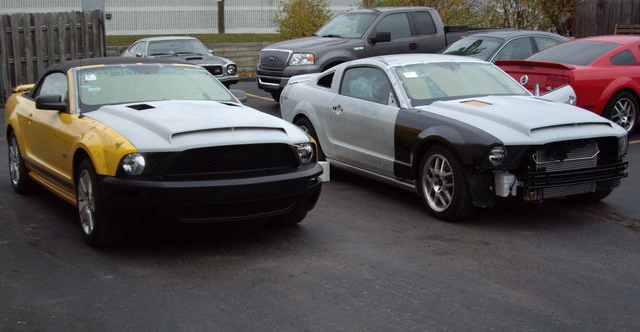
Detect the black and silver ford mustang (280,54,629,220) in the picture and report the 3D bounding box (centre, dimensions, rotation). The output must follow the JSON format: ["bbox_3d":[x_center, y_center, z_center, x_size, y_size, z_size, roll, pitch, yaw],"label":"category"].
[{"bbox_3d":[1.161,-0.469,9.160,1.900,1.380,4.630,-5,10,-26],"label":"black and silver ford mustang"}]

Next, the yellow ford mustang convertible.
[{"bbox_3d":[-1.776,-0.324,8.387,1.920,1.400,4.770,-6,11,-30],"label":"yellow ford mustang convertible"}]

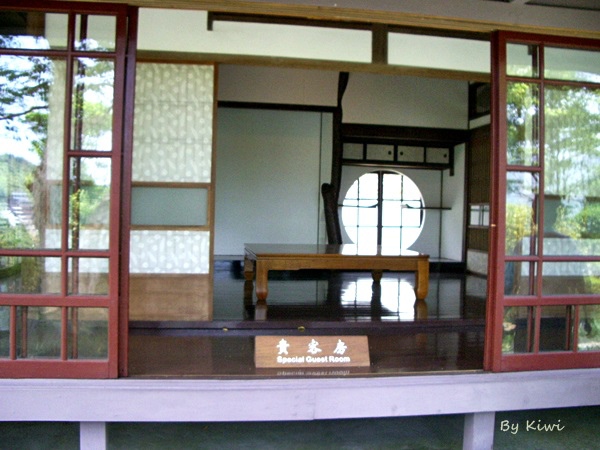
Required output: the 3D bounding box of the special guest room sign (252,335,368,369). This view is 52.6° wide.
[{"bbox_3d":[0.069,0.693,3.352,0.630,0.155,0.133,1,1,-9],"label":"special guest room sign"}]

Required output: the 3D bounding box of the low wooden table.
[{"bbox_3d":[0.258,0.433,5.938,1.507,0.387,1.546,1,1,-9],"label":"low wooden table"}]

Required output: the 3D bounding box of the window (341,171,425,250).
[{"bbox_3d":[1.168,-0.153,8.473,1.221,1.221,0.099,1,1,-9],"label":"window"}]

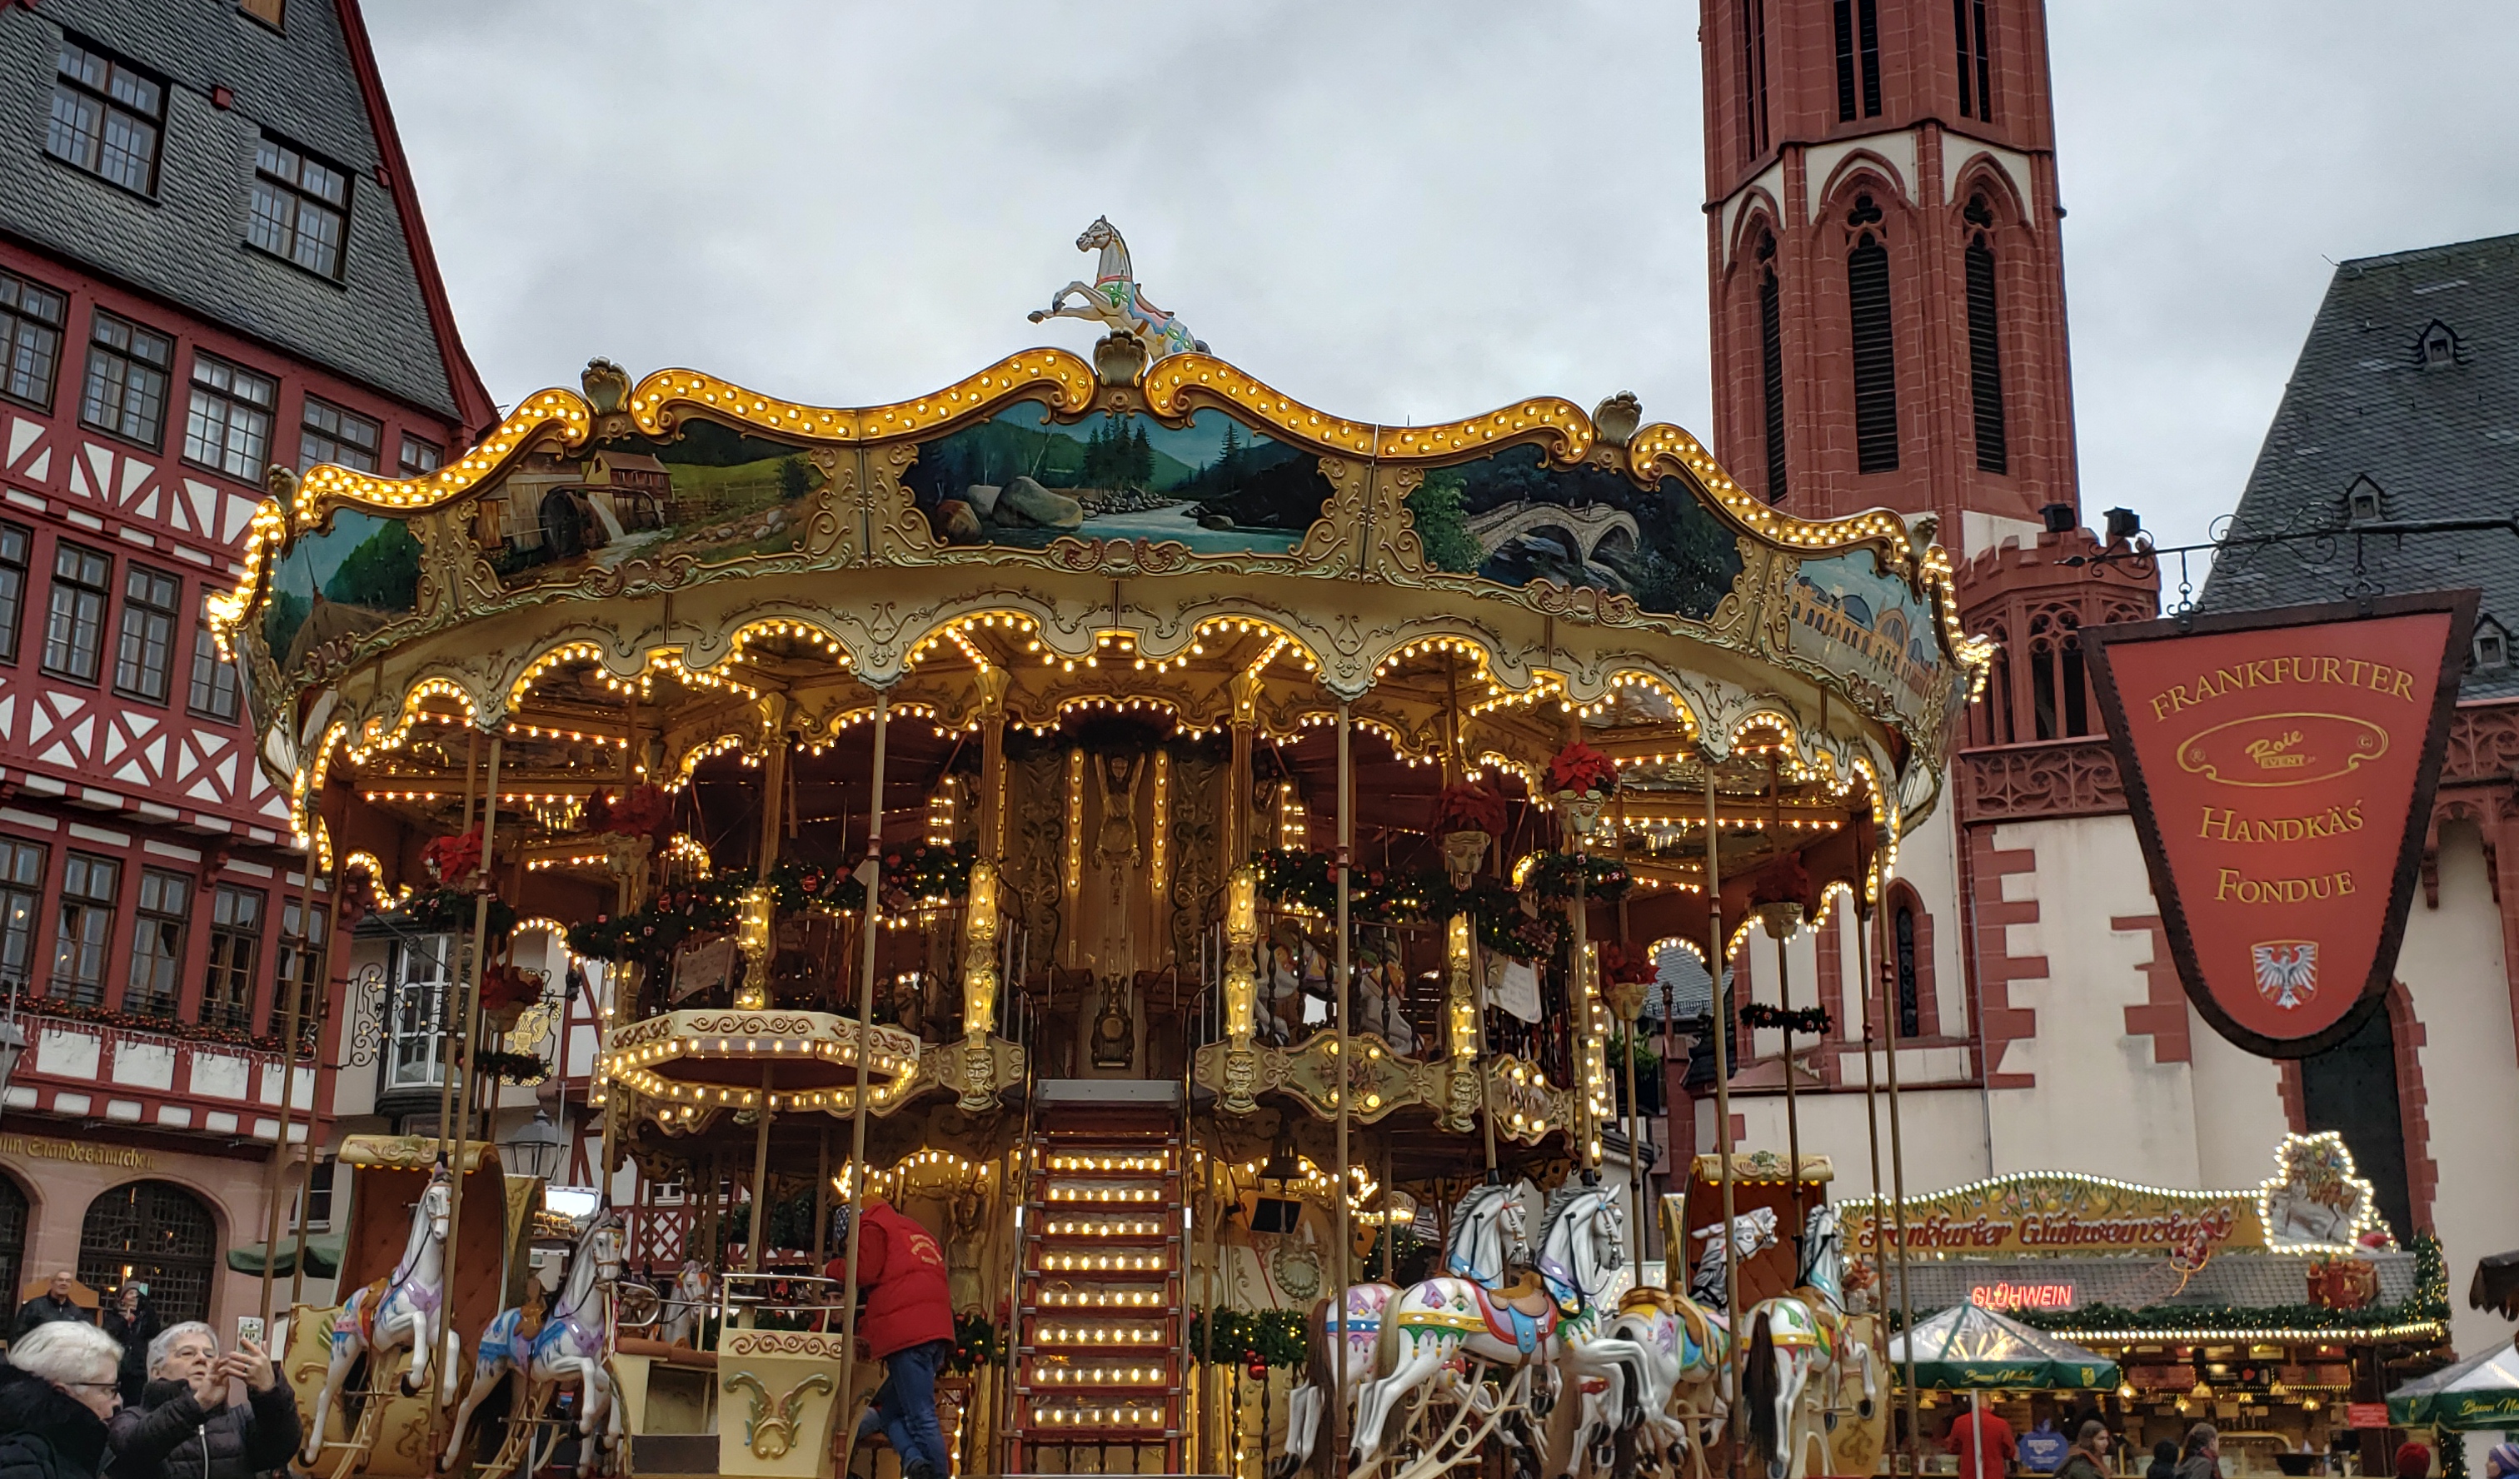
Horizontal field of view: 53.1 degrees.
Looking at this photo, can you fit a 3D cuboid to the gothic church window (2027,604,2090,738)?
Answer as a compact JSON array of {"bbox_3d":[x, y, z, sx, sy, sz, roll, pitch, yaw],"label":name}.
[{"bbox_3d":[12.090,-1.000,38.174,0.950,2.110,0.300,-6,-16,23],"label":"gothic church window"}]

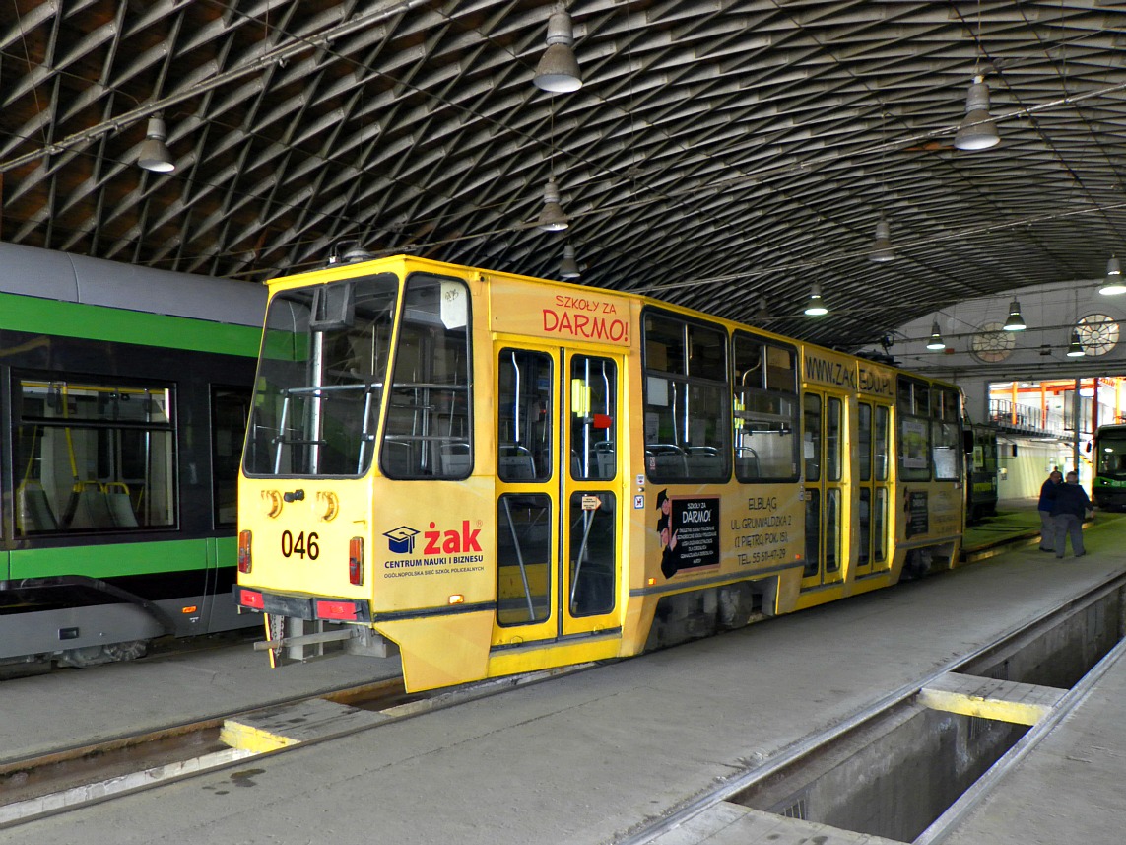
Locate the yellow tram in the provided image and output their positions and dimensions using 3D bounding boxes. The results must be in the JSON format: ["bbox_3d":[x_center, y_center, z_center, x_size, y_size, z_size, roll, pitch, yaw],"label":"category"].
[{"bbox_3d":[2.531,0.703,10.870,2.400,3.360,13.500,-1,-4,41],"label":"yellow tram"}]

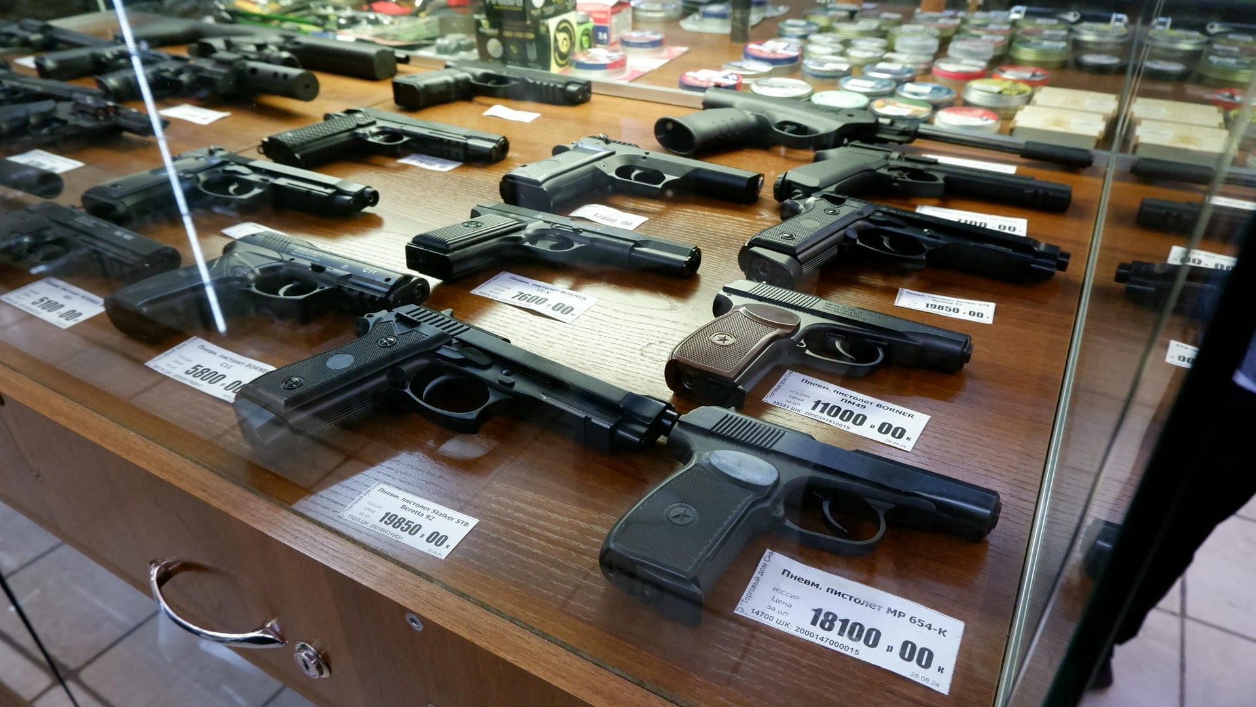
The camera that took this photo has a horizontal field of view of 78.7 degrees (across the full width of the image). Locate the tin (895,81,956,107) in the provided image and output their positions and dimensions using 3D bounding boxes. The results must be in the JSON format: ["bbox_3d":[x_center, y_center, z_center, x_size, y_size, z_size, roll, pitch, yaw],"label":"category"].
[{"bbox_3d":[0.323,-0.277,0.837,0.062,0.020,0.062,-1,35,1],"label":"tin"}]

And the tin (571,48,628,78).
[{"bbox_3d":[-0.038,-0.393,1.038,0.076,0.020,0.076,-1,34,1],"label":"tin"}]

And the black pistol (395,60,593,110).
[{"bbox_3d":[-0.166,-0.316,0.906,0.212,0.033,0.138,17,39,22],"label":"black pistol"}]

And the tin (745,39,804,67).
[{"bbox_3d":[0.187,-0.382,0.990,0.075,0.020,0.075,-1,35,1],"label":"tin"}]

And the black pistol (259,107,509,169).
[{"bbox_3d":[-0.240,-0.205,0.764,0.213,0.035,0.137,14,35,17],"label":"black pistol"}]

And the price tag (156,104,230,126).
[{"bbox_3d":[-0.510,-0.282,0.904,0.090,0.005,0.037,17,38,25],"label":"price tag"}]

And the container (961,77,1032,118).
[{"bbox_3d":[0.416,-0.287,0.864,0.066,0.026,0.066,14,37,21],"label":"container"}]

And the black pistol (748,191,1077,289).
[{"bbox_3d":[0.204,-0.074,0.564,0.213,0.037,0.139,18,40,24],"label":"black pistol"}]

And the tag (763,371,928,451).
[{"bbox_3d":[0.124,0.031,0.431,0.085,0.003,0.036,19,39,27],"label":"tag"}]

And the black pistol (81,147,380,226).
[{"bbox_3d":[-0.336,-0.140,0.658,0.225,0.037,0.137,15,38,20],"label":"black pistol"}]

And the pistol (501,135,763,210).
[{"bbox_3d":[0.004,-0.146,0.667,0.203,0.036,0.138,15,36,21],"label":"pistol"}]

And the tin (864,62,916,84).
[{"bbox_3d":[0.308,-0.328,0.907,0.059,0.013,0.059,0,36,0],"label":"tin"}]

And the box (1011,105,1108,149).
[{"bbox_3d":[0.427,-0.224,0.760,0.078,0.014,0.075,13,38,18],"label":"box"}]

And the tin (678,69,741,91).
[{"bbox_3d":[0.096,-0.310,0.891,0.074,0.020,0.074,-1,35,1],"label":"tin"}]

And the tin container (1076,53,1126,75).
[{"bbox_3d":[0.617,-0.377,1.000,0.056,0.014,0.056,18,39,25],"label":"tin container"}]

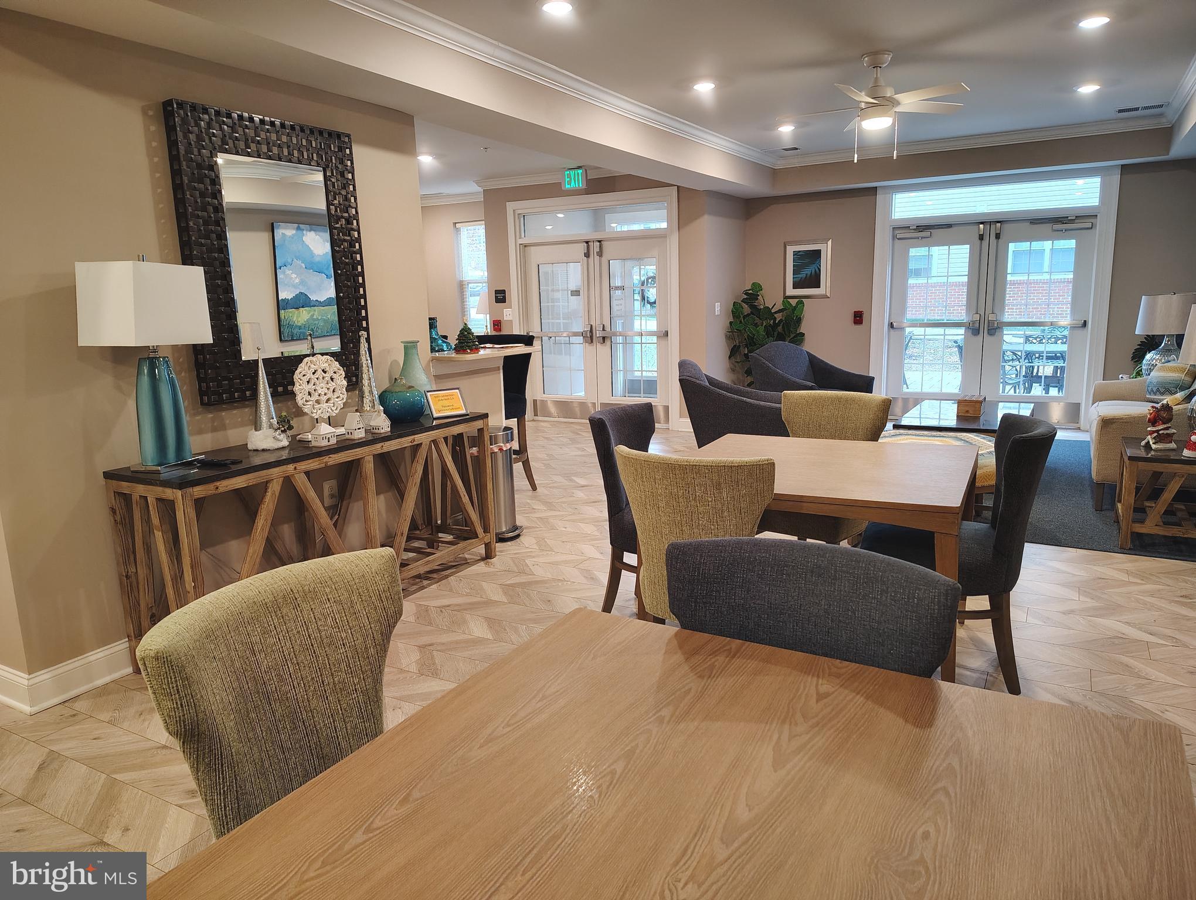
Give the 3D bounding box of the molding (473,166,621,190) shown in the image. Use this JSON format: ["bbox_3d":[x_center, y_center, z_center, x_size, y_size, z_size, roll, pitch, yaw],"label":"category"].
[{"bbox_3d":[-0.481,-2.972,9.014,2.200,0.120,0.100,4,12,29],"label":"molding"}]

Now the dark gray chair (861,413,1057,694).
[{"bbox_3d":[1.328,0.360,3.106,0.630,0.920,0.570,3,11,23],"label":"dark gray chair"}]

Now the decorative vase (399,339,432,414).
[{"bbox_3d":[-1.052,-0.414,4.762,0.215,0.412,0.215,4,12,28],"label":"decorative vase"}]

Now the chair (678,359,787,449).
[{"bbox_3d":[1.103,-0.241,6.386,0.880,0.900,0.820,1,11,17],"label":"chair"}]

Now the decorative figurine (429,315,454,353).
[{"bbox_3d":[-1.211,-0.901,6.409,0.210,0.270,0.100,-7,12,-27],"label":"decorative figurine"}]

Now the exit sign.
[{"bbox_3d":[-0.259,-2.956,9.043,0.295,0.215,0.050,4,12,28],"label":"exit sign"}]

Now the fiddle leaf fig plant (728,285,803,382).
[{"bbox_3d":[1.821,-1.081,9.145,0.820,1.520,0.750,4,12,29],"label":"fiddle leaf fig plant"}]

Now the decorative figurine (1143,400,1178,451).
[{"bbox_3d":[3.050,-0.139,4.489,0.155,0.260,0.130,2,11,20],"label":"decorative figurine"}]

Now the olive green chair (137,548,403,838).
[{"bbox_3d":[-0.377,0.712,1.473,0.640,0.915,0.545,4,12,26],"label":"olive green chair"}]

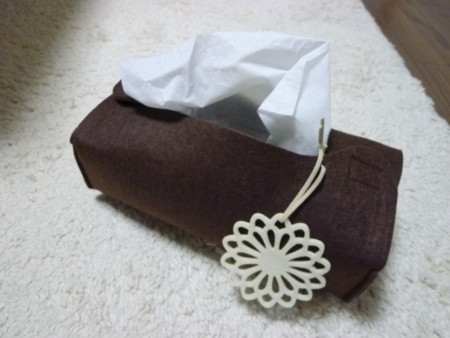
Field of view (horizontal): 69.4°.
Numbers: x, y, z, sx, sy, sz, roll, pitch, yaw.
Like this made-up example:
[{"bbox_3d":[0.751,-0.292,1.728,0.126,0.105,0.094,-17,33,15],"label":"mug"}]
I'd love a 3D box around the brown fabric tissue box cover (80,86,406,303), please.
[{"bbox_3d":[0.009,0.003,0.295,0.250,0.068,0.111,21,53,12],"label":"brown fabric tissue box cover"}]

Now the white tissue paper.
[{"bbox_3d":[0.003,-0.070,0.261,0.178,0.078,0.058,21,53,12],"label":"white tissue paper"}]

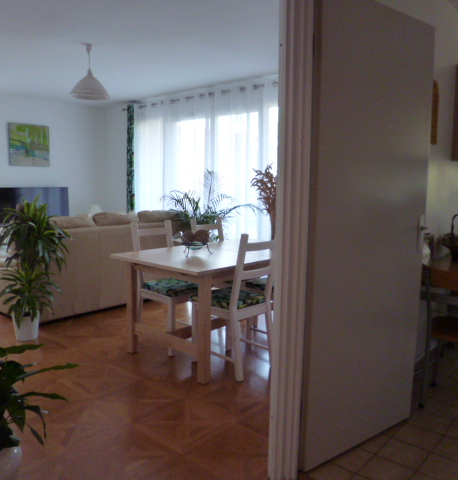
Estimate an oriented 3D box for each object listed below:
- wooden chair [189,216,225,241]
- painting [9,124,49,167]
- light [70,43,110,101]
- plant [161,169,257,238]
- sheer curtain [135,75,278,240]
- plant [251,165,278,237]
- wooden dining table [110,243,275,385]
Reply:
[{"bbox_3d":[-0.033,0.289,3.993,0.500,0.950,0.410,7,10,42],"label":"wooden chair"},{"bbox_3d":[-2.736,-1.291,6.085,0.030,0.560,0.555,7,9,41],"label":"painting"},{"bbox_3d":[-1.210,-1.476,3.872,0.345,0.455,0.345,7,9,41],"label":"light"},{"bbox_3d":[-0.216,-0.051,4.890,0.970,1.450,0.880,7,9,41],"label":"plant"},{"bbox_3d":[-0.387,-0.688,5.841,2.780,2.400,0.130,7,10,42],"label":"sheer curtain"},{"bbox_3d":[0.450,-0.014,4.436,0.480,1.500,0.460,7,9,41],"label":"plant"},{"bbox_3d":[-0.019,0.452,3.506,0.914,0.750,1.490,7,10,42],"label":"wooden dining table"}]

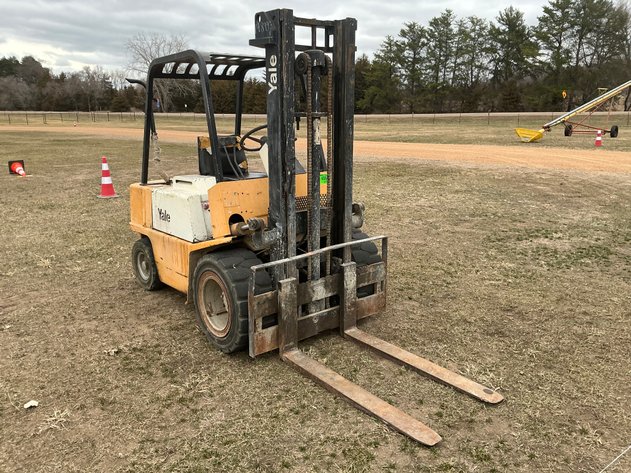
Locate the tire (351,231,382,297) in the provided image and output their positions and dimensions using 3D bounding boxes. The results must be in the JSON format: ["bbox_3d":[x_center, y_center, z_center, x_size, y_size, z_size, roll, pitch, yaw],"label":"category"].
[{"bbox_3d":[0.227,0.272,4.185,0.279,0.661,0.661,-12,18,-38],"label":"tire"}]

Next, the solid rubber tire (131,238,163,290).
[{"bbox_3d":[-1.469,0.247,4.654,0.476,0.476,0.170,12,19,40],"label":"solid rubber tire"}]

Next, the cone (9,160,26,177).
[{"bbox_3d":[-6.776,-1.486,11.747,0.368,0.368,0.724,-11,28,-38],"label":"cone"}]

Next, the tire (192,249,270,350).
[{"bbox_3d":[-0.574,0.435,3.536,0.279,0.661,0.661,-12,18,-38],"label":"tire"}]

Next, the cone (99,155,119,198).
[{"bbox_3d":[-3.705,-1.054,9.045,0.368,0.724,0.368,-6,15,-22],"label":"cone"}]

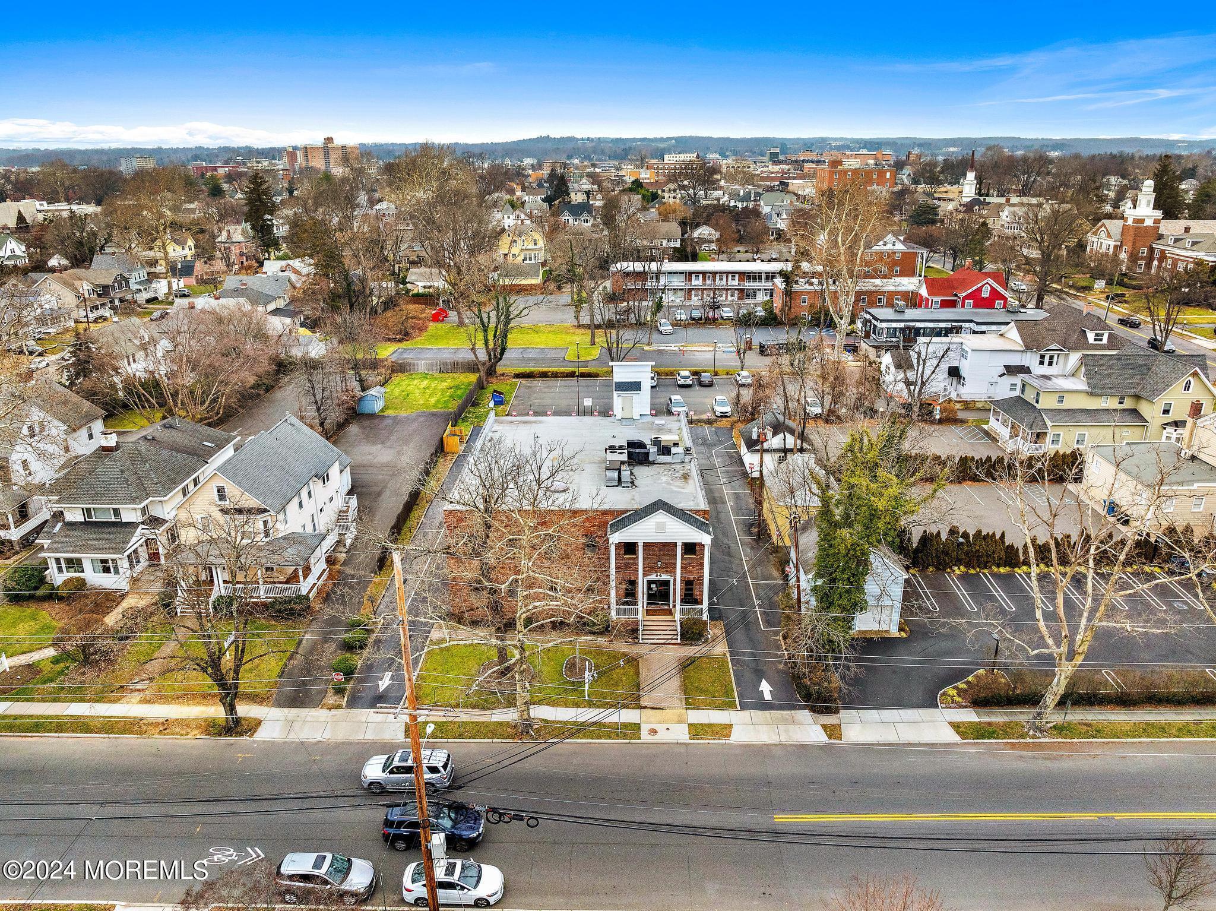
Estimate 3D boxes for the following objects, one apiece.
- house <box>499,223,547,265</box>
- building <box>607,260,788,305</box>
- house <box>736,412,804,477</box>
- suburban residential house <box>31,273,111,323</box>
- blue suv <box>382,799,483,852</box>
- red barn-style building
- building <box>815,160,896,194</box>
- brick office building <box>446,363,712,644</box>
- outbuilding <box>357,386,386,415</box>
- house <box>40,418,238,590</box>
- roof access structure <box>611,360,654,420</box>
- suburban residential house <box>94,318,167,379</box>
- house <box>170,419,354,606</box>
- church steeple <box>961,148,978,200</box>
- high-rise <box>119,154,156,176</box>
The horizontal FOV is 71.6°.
[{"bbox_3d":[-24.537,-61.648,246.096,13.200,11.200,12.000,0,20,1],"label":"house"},{"bbox_3d":[20.193,-38.747,188.808,38.040,6.400,15.800,1,20,4],"label":"building"},{"bbox_3d":[17.027,-1.326,87.069,6.300,5.300,7.300,0,20,1],"label":"house"},{"bbox_3d":[-107.505,-32.545,170.640,10.400,9.200,12.100,0,20,1],"label":"suburban residential house"},{"bbox_3d":[-8.324,17.562,40.361,4.950,1.750,1.950,0,20,1],"label":"blue suv"},{"bbox_3d":[71.087,-33.292,170.281,16.000,8.000,12.500,0,20,1],"label":"red barn-style building"},{"bbox_3d":[103.925,-110.134,354.197,27.500,26.000,22.000,0,20,1],"label":"building"},{"bbox_3d":[-1.892,2.093,67.007,17.800,12.700,26.500,0,20,1],"label":"brick office building"},{"bbox_3d":[-30.496,-7.178,108.332,2.700,2.650,3.900,0,20,1],"label":"outbuilding"},{"bbox_3d":[-39.315,2.953,71.815,8.800,8.500,20.000,0,20,1],"label":"house"},{"bbox_3d":[2.272,-6.291,77.637,4.000,4.900,3.700,0,20,1],"label":"roof access structure"},{"bbox_3d":[-68.587,-14.231,119.554,9.000,8.900,10.500,0,20,1],"label":"suburban residential house"},{"bbox_3d":[-27.216,3.418,68.774,10.700,9.600,18.200,0,20,1],"label":"house"},{"bbox_3d":[145.064,-112.649,338.533,4.800,20.000,4.800,0,20,1],"label":"church steeple"},{"bbox_3d":[-572.502,-346.560,1026.537,18.000,35.000,38.000,0,20,1],"label":"high-rise"}]

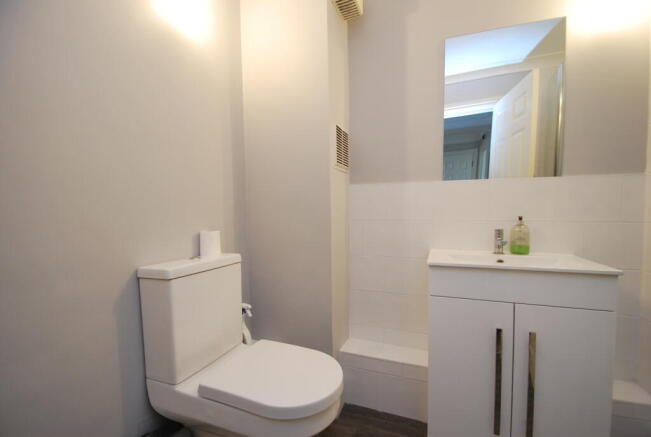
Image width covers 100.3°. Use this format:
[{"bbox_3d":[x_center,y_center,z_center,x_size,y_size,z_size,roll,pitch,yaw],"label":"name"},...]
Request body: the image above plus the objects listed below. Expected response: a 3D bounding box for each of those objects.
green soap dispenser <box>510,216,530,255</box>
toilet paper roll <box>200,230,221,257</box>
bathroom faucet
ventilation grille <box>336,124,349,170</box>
[{"bbox_3d":[0.900,0.077,1.252,0.073,0.174,0.060,1,3,27],"label":"green soap dispenser"},{"bbox_3d":[-0.543,0.125,1.281,0.088,0.106,0.088,-1,3,0],"label":"toilet paper roll"},{"bbox_3d":[0.806,0.110,1.242,0.044,0.112,0.118,0,3,19],"label":"bathroom faucet"},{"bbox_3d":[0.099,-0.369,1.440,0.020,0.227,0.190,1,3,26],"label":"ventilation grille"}]

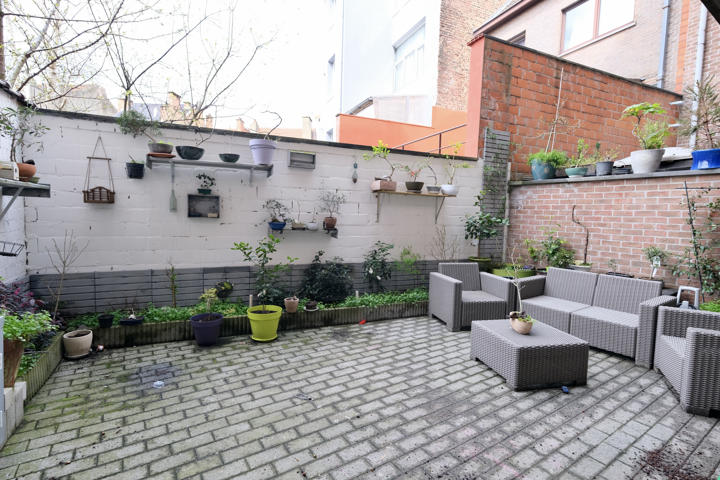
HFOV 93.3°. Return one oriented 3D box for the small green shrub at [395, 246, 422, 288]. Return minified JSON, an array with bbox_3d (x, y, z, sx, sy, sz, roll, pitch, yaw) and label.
[{"bbox_3d":[0.677,0.398,4.744,0.350,0.580,0.320,2,3,0],"label":"small green shrub"}]

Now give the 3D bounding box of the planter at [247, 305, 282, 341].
[{"bbox_3d":[-1.023,0.895,3.665,0.364,0.294,0.364,0,4,-23],"label":"planter"}]

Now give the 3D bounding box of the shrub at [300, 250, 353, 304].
[{"bbox_3d":[-0.414,0.464,4.204,0.630,0.680,0.500,0,4,-23],"label":"shrub"}]

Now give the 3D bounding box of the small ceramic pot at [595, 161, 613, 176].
[{"bbox_3d":[3.231,-0.934,4.488,0.195,0.185,0.195,-2,5,-40],"label":"small ceramic pot"}]

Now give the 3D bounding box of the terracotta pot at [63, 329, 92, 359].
[{"bbox_3d":[-2.551,0.944,3.071,0.210,0.205,0.210,0,4,-22],"label":"terracotta pot"}]

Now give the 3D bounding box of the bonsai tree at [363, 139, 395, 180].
[{"bbox_3d":[0.242,-1.038,4.439,0.360,0.460,0.270,0,4,-23],"label":"bonsai tree"}]

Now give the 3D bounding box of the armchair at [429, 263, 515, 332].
[{"bbox_3d":[1.407,0.695,4.342,0.829,0.724,0.645,0,4,-15],"label":"armchair"}]

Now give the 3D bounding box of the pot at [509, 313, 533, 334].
[{"bbox_3d":[1.432,0.743,3.029,0.165,0.145,0.215,0,4,-15],"label":"pot"}]

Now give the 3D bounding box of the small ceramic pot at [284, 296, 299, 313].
[{"bbox_3d":[-0.784,0.748,3.920,0.164,0.145,0.164,1,4,0],"label":"small ceramic pot"}]

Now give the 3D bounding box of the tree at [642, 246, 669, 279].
[{"bbox_3d":[3.284,0.250,3.772,0.220,0.350,0.230,-2,5,-40],"label":"tree"}]

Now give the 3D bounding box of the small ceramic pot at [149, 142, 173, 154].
[{"bbox_3d":[-2.058,-0.938,3.521,0.223,0.085,0.200,0,4,-23],"label":"small ceramic pot"}]

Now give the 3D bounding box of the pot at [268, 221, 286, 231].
[{"bbox_3d":[-0.975,-0.162,4.032,0.195,0.095,0.170,0,4,-22],"label":"pot"}]

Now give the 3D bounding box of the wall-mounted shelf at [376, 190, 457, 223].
[{"bbox_3d":[0.776,-0.441,4.766,1.210,0.430,0.240,0,4,-22],"label":"wall-mounted shelf"}]

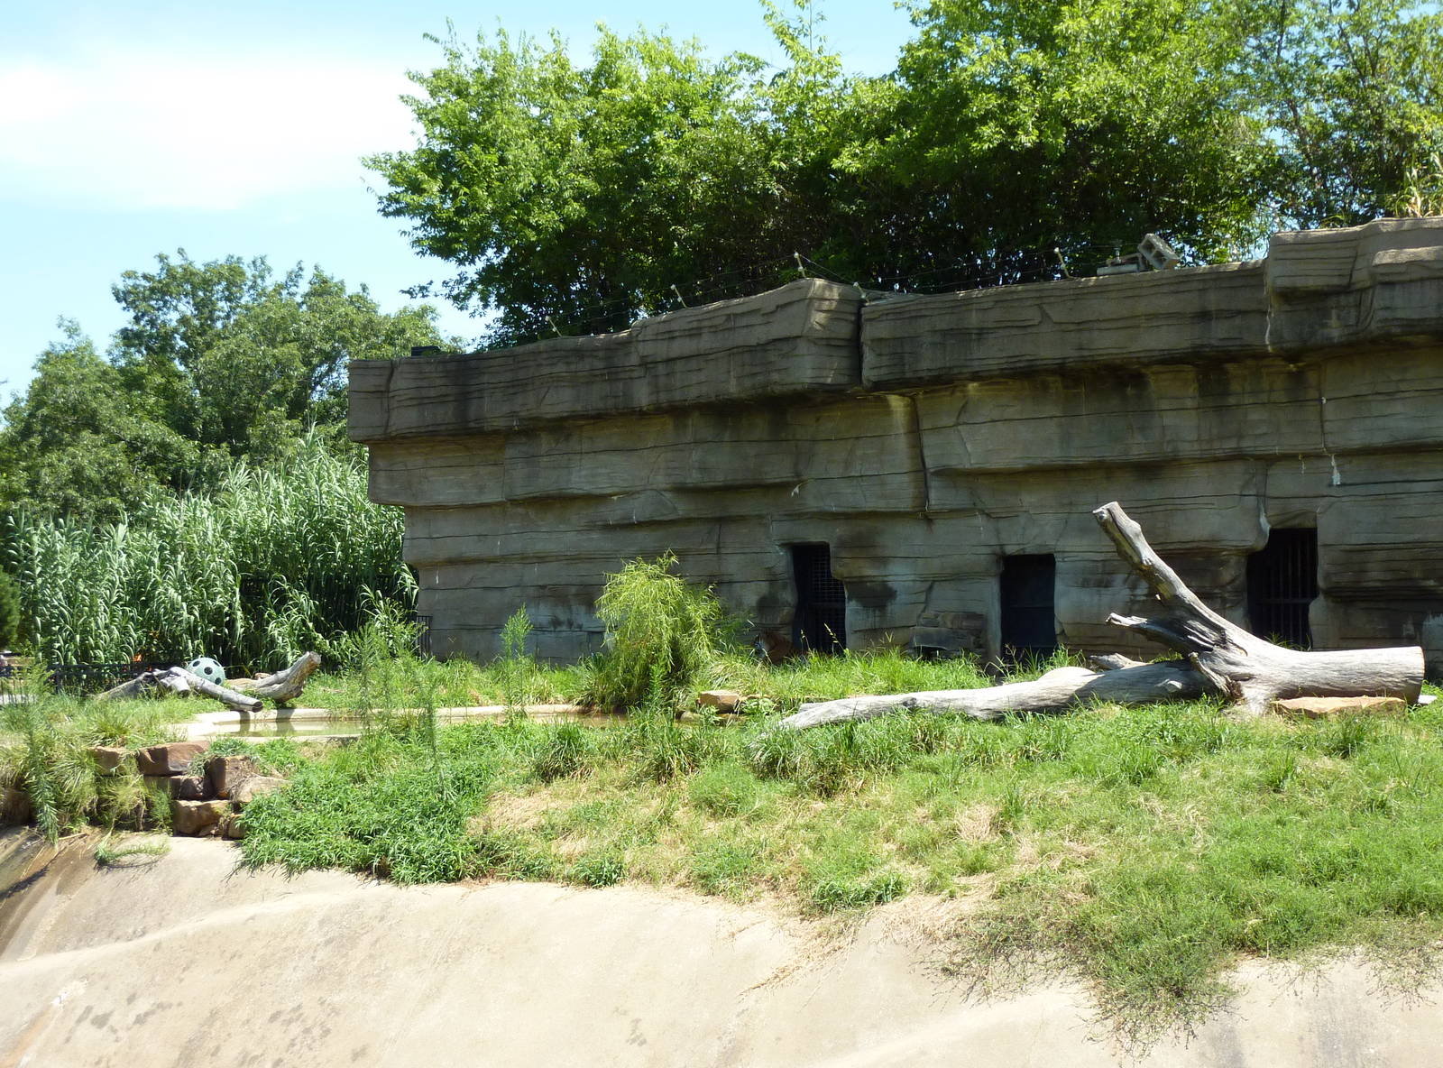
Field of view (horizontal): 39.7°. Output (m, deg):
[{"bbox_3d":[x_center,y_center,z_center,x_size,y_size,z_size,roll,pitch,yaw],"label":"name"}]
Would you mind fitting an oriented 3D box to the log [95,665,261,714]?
[{"bbox_3d":[-5.866,1.661,21.600,2.000,0.480,0.650,-1,-2,24],"label":"log"}]

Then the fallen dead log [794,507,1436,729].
[{"bbox_3d":[3.461,0.754,18.200,5.800,1.950,1.150,0,-2,-6],"label":"fallen dead log"}]

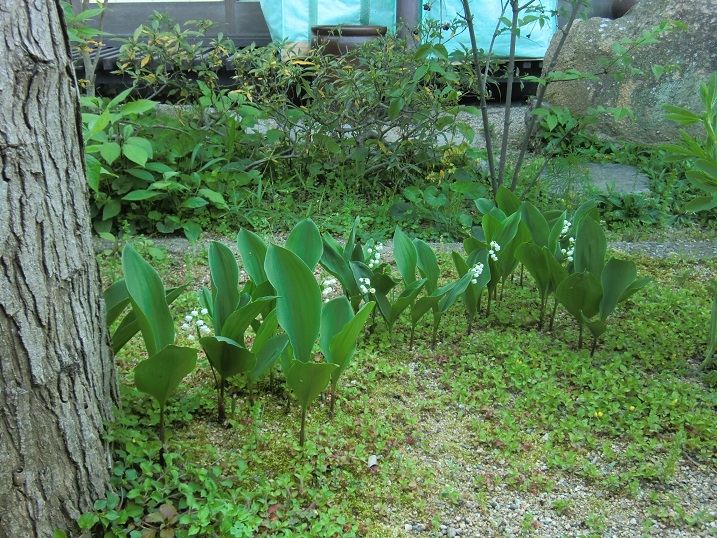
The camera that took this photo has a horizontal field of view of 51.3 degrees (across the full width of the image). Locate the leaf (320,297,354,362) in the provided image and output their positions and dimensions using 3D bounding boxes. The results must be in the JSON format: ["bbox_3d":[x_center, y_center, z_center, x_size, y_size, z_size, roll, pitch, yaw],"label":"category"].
[{"bbox_3d":[-0.029,0.088,1.027,0.047,0.100,0.025,1,5,-13],"label":"leaf"}]

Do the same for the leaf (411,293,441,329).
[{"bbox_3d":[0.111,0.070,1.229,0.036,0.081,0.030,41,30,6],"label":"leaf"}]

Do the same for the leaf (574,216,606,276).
[{"bbox_3d":[0.385,-0.029,1.238,0.053,0.119,0.022,-2,10,17],"label":"leaf"}]

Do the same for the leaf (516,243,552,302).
[{"bbox_3d":[0.305,0.009,1.290,0.054,0.134,0.030,-15,32,13],"label":"leaf"}]

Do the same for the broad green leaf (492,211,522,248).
[{"bbox_3d":[0.258,-0.068,1.290,0.037,0.093,0.025,34,0,8],"label":"broad green leaf"}]

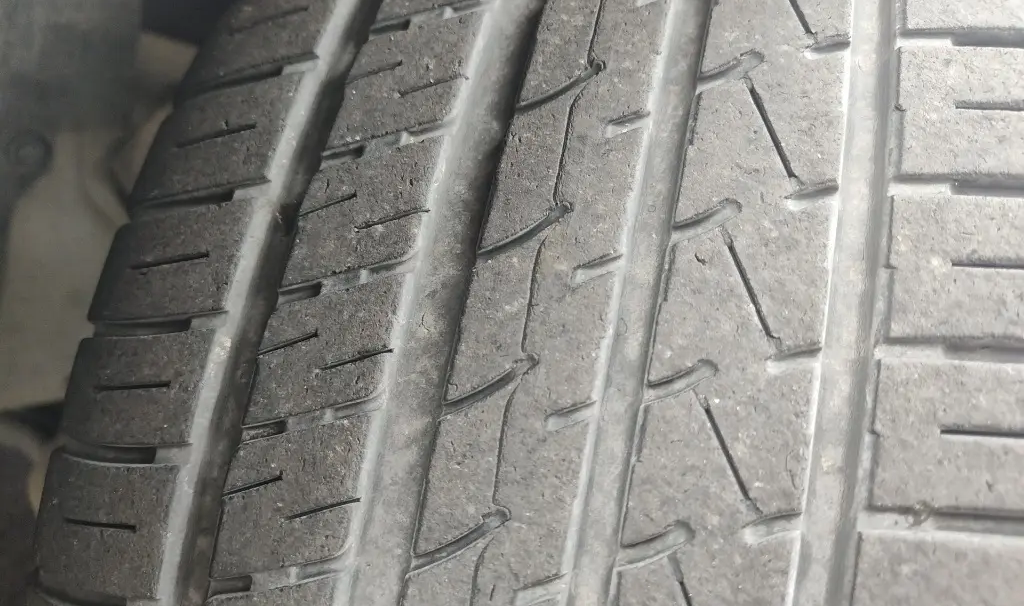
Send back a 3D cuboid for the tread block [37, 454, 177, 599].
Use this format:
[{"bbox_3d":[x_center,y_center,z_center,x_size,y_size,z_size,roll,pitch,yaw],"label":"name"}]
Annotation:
[{"bbox_3d":[-0.083,0.045,0.141,0.042,0.032,0.008,9,-3,25],"label":"tread block"}]

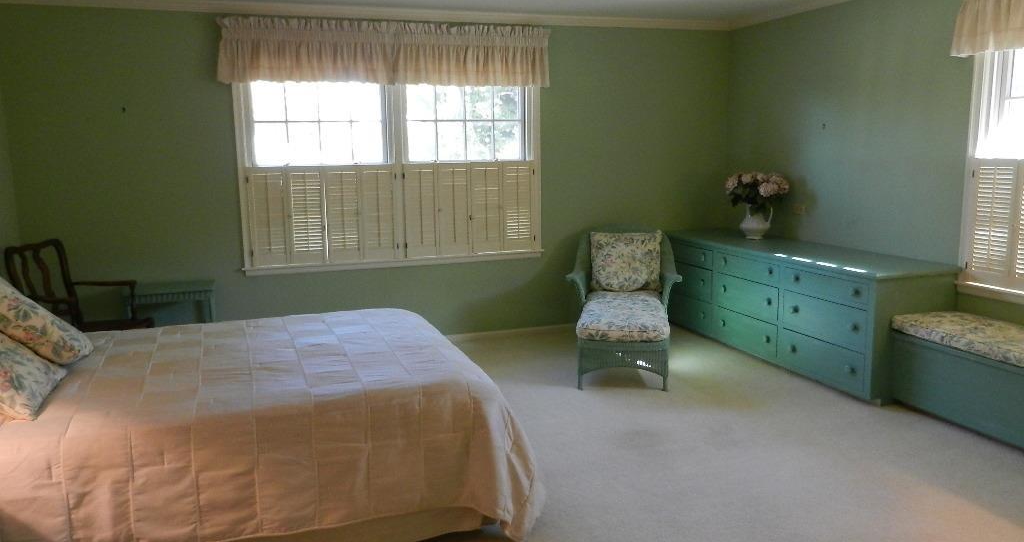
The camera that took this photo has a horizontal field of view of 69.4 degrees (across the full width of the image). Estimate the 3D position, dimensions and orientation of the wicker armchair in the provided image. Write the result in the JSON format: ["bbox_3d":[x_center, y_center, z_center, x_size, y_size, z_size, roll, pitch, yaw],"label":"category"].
[{"bbox_3d":[0.750,0.191,5.021,0.780,0.870,1.300,0,9,8],"label":"wicker armchair"}]

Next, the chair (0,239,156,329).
[{"bbox_3d":[-2.512,0.311,4.436,0.600,0.960,0.600,-1,9,2],"label":"chair"}]

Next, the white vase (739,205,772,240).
[{"bbox_3d":[1.911,-0.393,5.839,0.265,0.262,0.220,-1,9,0],"label":"white vase"}]

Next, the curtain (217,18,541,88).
[{"bbox_3d":[-0.806,-1.513,5.150,2.321,0.426,0.130,-5,10,-19],"label":"curtain"}]

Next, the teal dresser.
[{"bbox_3d":[1.938,0.196,5.287,0.650,0.723,2.252,-5,10,-19],"label":"teal dresser"}]

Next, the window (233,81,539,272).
[{"bbox_3d":[-0.809,-0.738,5.335,2.210,1.408,0.120,-5,10,-19],"label":"window"}]

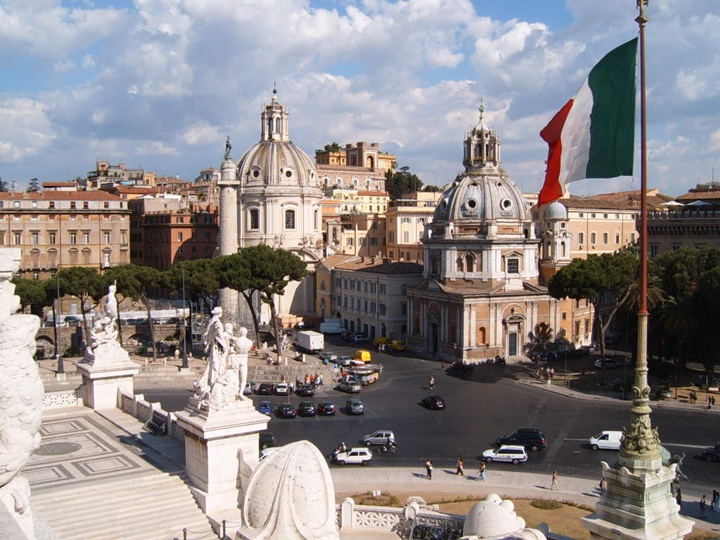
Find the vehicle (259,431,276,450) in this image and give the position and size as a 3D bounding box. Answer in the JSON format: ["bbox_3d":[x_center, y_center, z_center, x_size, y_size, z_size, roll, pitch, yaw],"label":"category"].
[{"bbox_3d":[-10.697,17.552,79.719,4.000,1.450,1.670,1,3,15],"label":"vehicle"}]

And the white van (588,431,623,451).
[{"bbox_3d":[26.217,17.588,80.137,4.200,1.830,1.700,0,2,7],"label":"white van"}]

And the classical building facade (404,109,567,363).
[{"bbox_3d":[22.151,-7.600,140.880,20.500,45.294,21.000,-1,3,-25],"label":"classical building facade"}]

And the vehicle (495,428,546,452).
[{"bbox_3d":[16.814,17.608,80.252,4.700,1.780,1.920,1,2,22],"label":"vehicle"}]

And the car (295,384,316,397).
[{"bbox_3d":[-7.535,16.159,105.644,1.700,1.450,4.100,-1,3,-15],"label":"car"}]

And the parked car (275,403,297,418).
[{"bbox_3d":[-8.930,16.538,92.395,1.720,1.450,4.000,-1,4,-17],"label":"parked car"}]

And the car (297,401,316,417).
[{"bbox_3d":[-6.590,17.099,96.407,1.650,1.500,3.800,-1,2,-15],"label":"car"}]

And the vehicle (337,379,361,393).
[{"bbox_3d":[-1.532,16.543,110.880,1.680,1.450,4.100,-2,3,-36],"label":"vehicle"}]

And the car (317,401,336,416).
[{"bbox_3d":[-4.152,16.758,94.713,1.660,1.460,3.900,-1,3,-13],"label":"car"}]

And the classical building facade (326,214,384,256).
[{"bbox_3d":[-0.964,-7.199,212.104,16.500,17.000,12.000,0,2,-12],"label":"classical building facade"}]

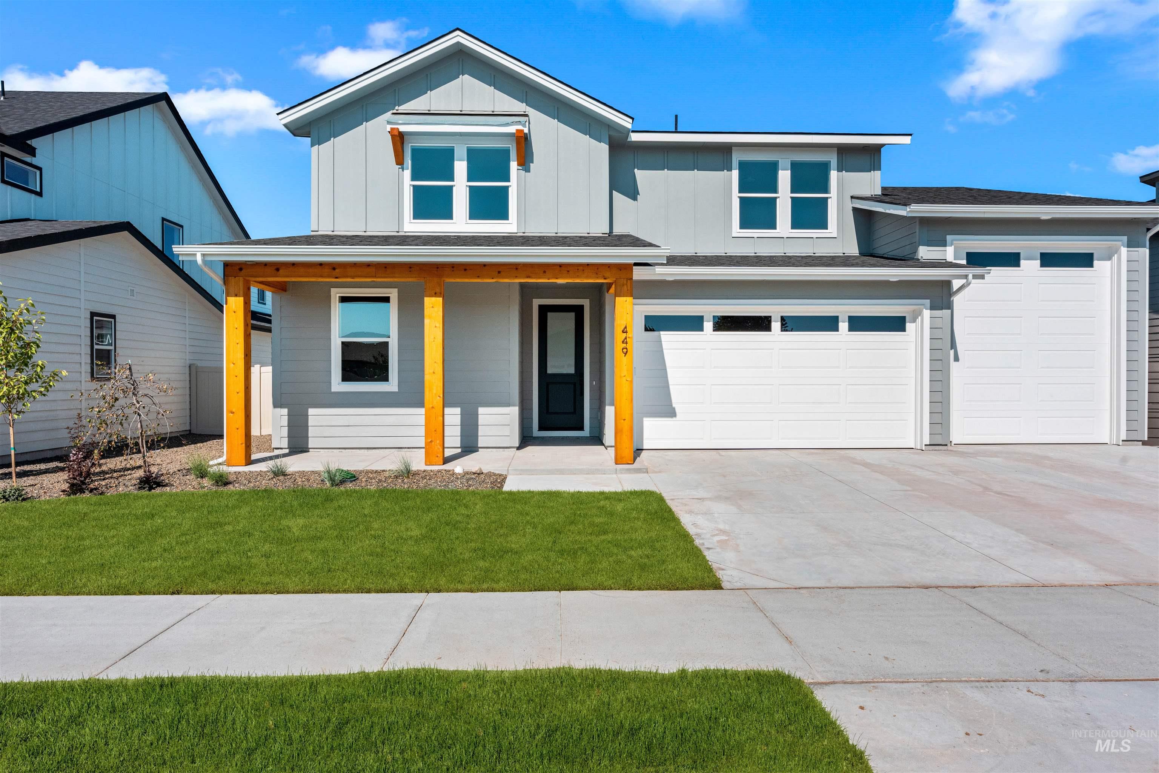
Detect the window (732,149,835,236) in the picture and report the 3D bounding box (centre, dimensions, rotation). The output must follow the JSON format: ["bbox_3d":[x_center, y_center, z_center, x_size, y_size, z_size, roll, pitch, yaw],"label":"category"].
[{"bbox_3d":[4.179,-3.962,13.110,2.148,1.820,0.100,0,0,-2],"label":"window"}]

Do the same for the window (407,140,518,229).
[{"bbox_3d":[-2.252,-3.800,12.160,2.112,1.780,0.110,0,0,-2],"label":"window"}]

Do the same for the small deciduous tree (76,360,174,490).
[{"bbox_3d":[-5.740,0.460,8.150,1.100,1.580,1.050,0,0,-2],"label":"small deciduous tree"}]

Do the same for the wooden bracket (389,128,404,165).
[{"bbox_3d":[-3.378,-4.448,11.960,0.150,0.550,0.410,0,0,-2],"label":"wooden bracket"}]

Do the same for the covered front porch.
[{"bbox_3d":[-2.090,-0.330,9.750,5.750,2.900,1.800,0,0,-2],"label":"covered front porch"}]

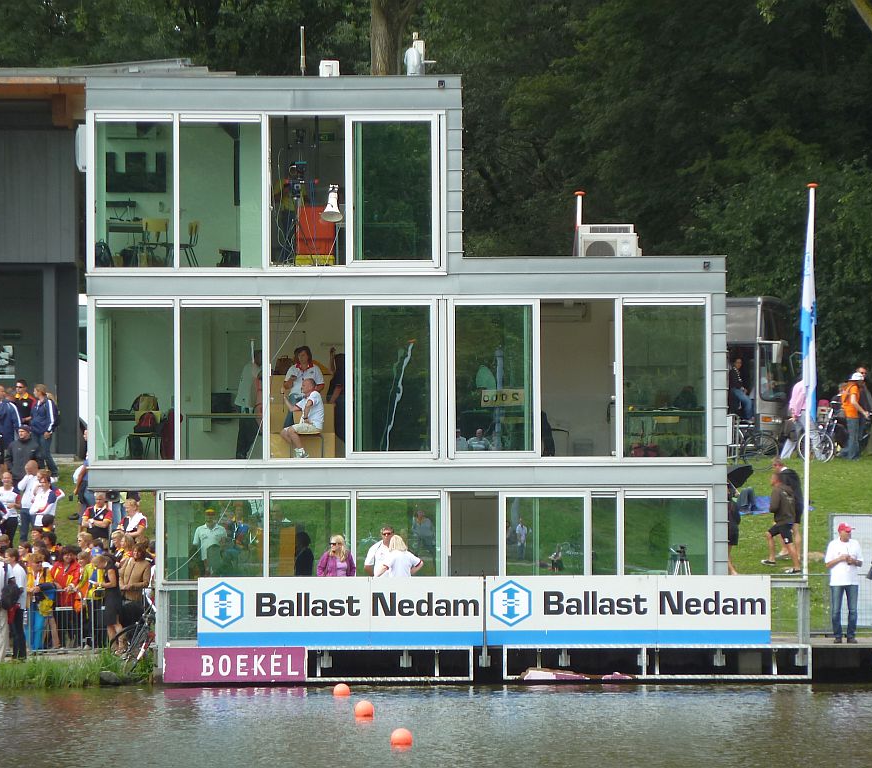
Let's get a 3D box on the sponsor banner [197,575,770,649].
[{"bbox_3d":[0.686,3.251,117.500,8.200,1.000,0.050,0,-1,-1],"label":"sponsor banner"}]

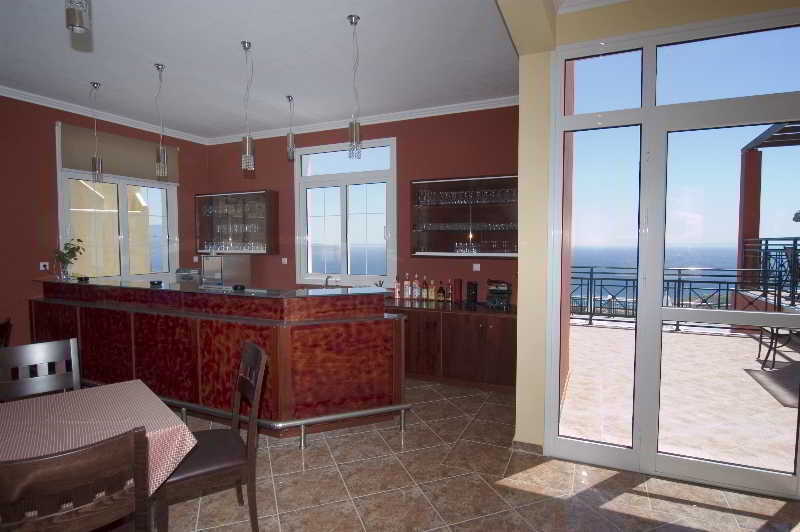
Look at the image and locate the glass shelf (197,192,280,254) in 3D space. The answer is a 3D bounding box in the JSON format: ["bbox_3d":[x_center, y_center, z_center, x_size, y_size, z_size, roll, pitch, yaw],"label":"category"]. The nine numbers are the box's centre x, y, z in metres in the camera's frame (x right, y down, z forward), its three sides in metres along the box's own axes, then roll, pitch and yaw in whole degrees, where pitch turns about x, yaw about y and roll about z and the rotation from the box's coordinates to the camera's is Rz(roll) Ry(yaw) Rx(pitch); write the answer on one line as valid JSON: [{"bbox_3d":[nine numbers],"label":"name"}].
[{"bbox_3d":[-2.415,-0.614,5.909,1.317,0.897,0.258,1,3,22],"label":"glass shelf"}]

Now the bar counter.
[{"bbox_3d":[-1.911,0.737,3.958,4.028,1.140,0.973,1,3,22],"label":"bar counter"}]

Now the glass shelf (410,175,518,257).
[{"bbox_3d":[0.797,-0.544,4.602,1.322,0.891,0.258,1,3,22],"label":"glass shelf"}]

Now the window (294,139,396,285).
[{"bbox_3d":[-0.749,-0.680,5.398,1.539,1.899,0.122,1,3,22],"label":"window"}]

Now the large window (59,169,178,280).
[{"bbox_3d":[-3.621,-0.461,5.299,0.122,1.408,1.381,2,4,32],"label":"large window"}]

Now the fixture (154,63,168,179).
[{"bbox_3d":[-2.221,-1.350,3.740,0.102,1.053,0.102,1,3,22],"label":"fixture"}]

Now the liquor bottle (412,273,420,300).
[{"bbox_3d":[0.205,0.250,4.877,0.085,0.305,0.085,1,3,22],"label":"liquor bottle"}]

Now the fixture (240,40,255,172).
[{"bbox_3d":[-1.260,-1.318,3.318,0.102,1.070,0.102,1,3,22],"label":"fixture"}]

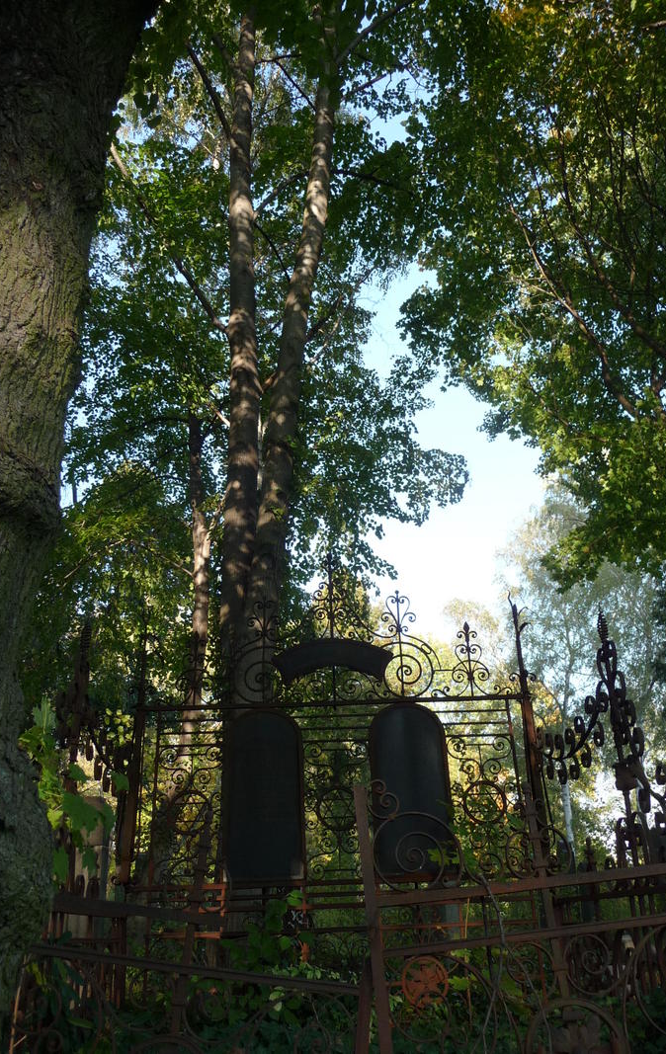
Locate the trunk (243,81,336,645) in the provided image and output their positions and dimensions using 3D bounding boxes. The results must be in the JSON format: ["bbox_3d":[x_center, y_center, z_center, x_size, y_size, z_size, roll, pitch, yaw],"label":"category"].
[{"bbox_3d":[-0.456,-2.768,11.393,0.410,9.230,0.410,4,-24,2],"label":"trunk"}]

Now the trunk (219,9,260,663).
[{"bbox_3d":[-1.212,-3.464,11.724,0.390,11.190,0.390,-2,-25,0],"label":"trunk"}]

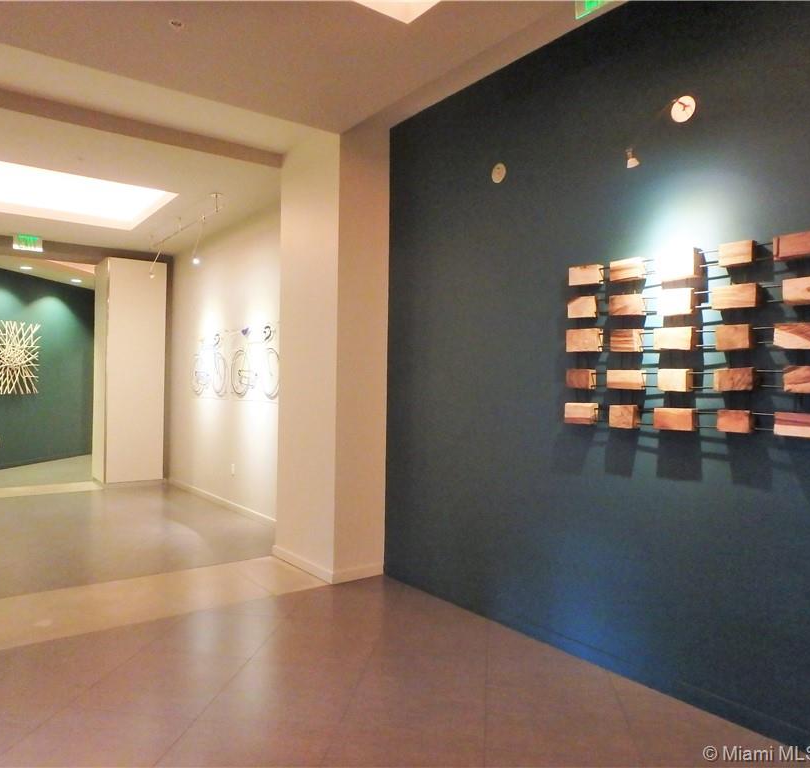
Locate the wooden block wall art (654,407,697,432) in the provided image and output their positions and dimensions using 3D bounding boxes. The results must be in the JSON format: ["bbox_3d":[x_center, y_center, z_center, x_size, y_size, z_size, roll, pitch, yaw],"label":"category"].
[{"bbox_3d":[1.181,0.155,2.708,0.058,0.097,0.174,1,0,-36],"label":"wooden block wall art"}]

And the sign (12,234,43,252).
[{"bbox_3d":[-4.581,-1.715,7.550,0.310,0.195,0.050,1,0,-36],"label":"sign"}]

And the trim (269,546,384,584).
[{"bbox_3d":[-0.605,1.339,4.735,0.440,0.080,0.890,1,0,-36],"label":"trim"}]

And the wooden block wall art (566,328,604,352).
[{"bbox_3d":[0.960,-0.228,3.313,0.049,0.119,0.200,1,-1,-37],"label":"wooden block wall art"}]

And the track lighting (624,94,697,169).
[{"bbox_3d":[1.110,-1.106,2.715,0.400,0.415,0.125,1,0,-37],"label":"track lighting"}]

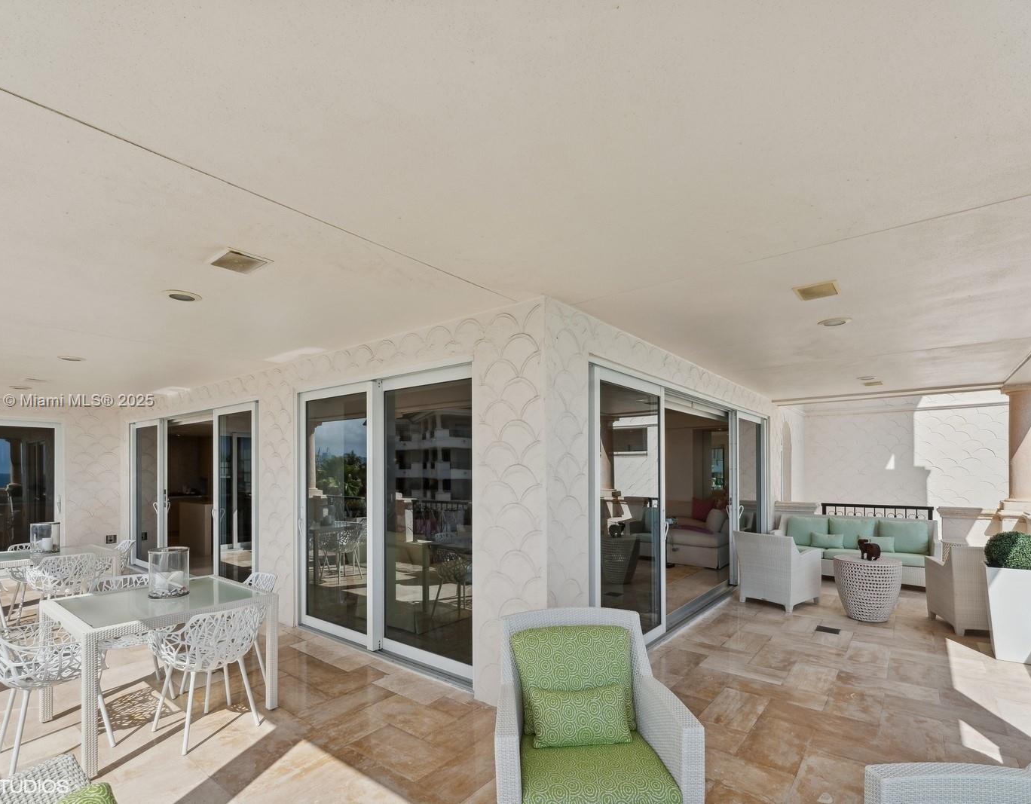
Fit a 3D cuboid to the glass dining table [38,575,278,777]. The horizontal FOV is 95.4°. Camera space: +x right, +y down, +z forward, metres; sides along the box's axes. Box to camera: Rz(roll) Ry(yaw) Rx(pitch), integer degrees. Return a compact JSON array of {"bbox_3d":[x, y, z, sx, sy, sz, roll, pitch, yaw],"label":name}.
[{"bbox_3d":[-2.257,1.643,3.001,0.940,0.755,0.940,-3,-5,38],"label":"glass dining table"}]

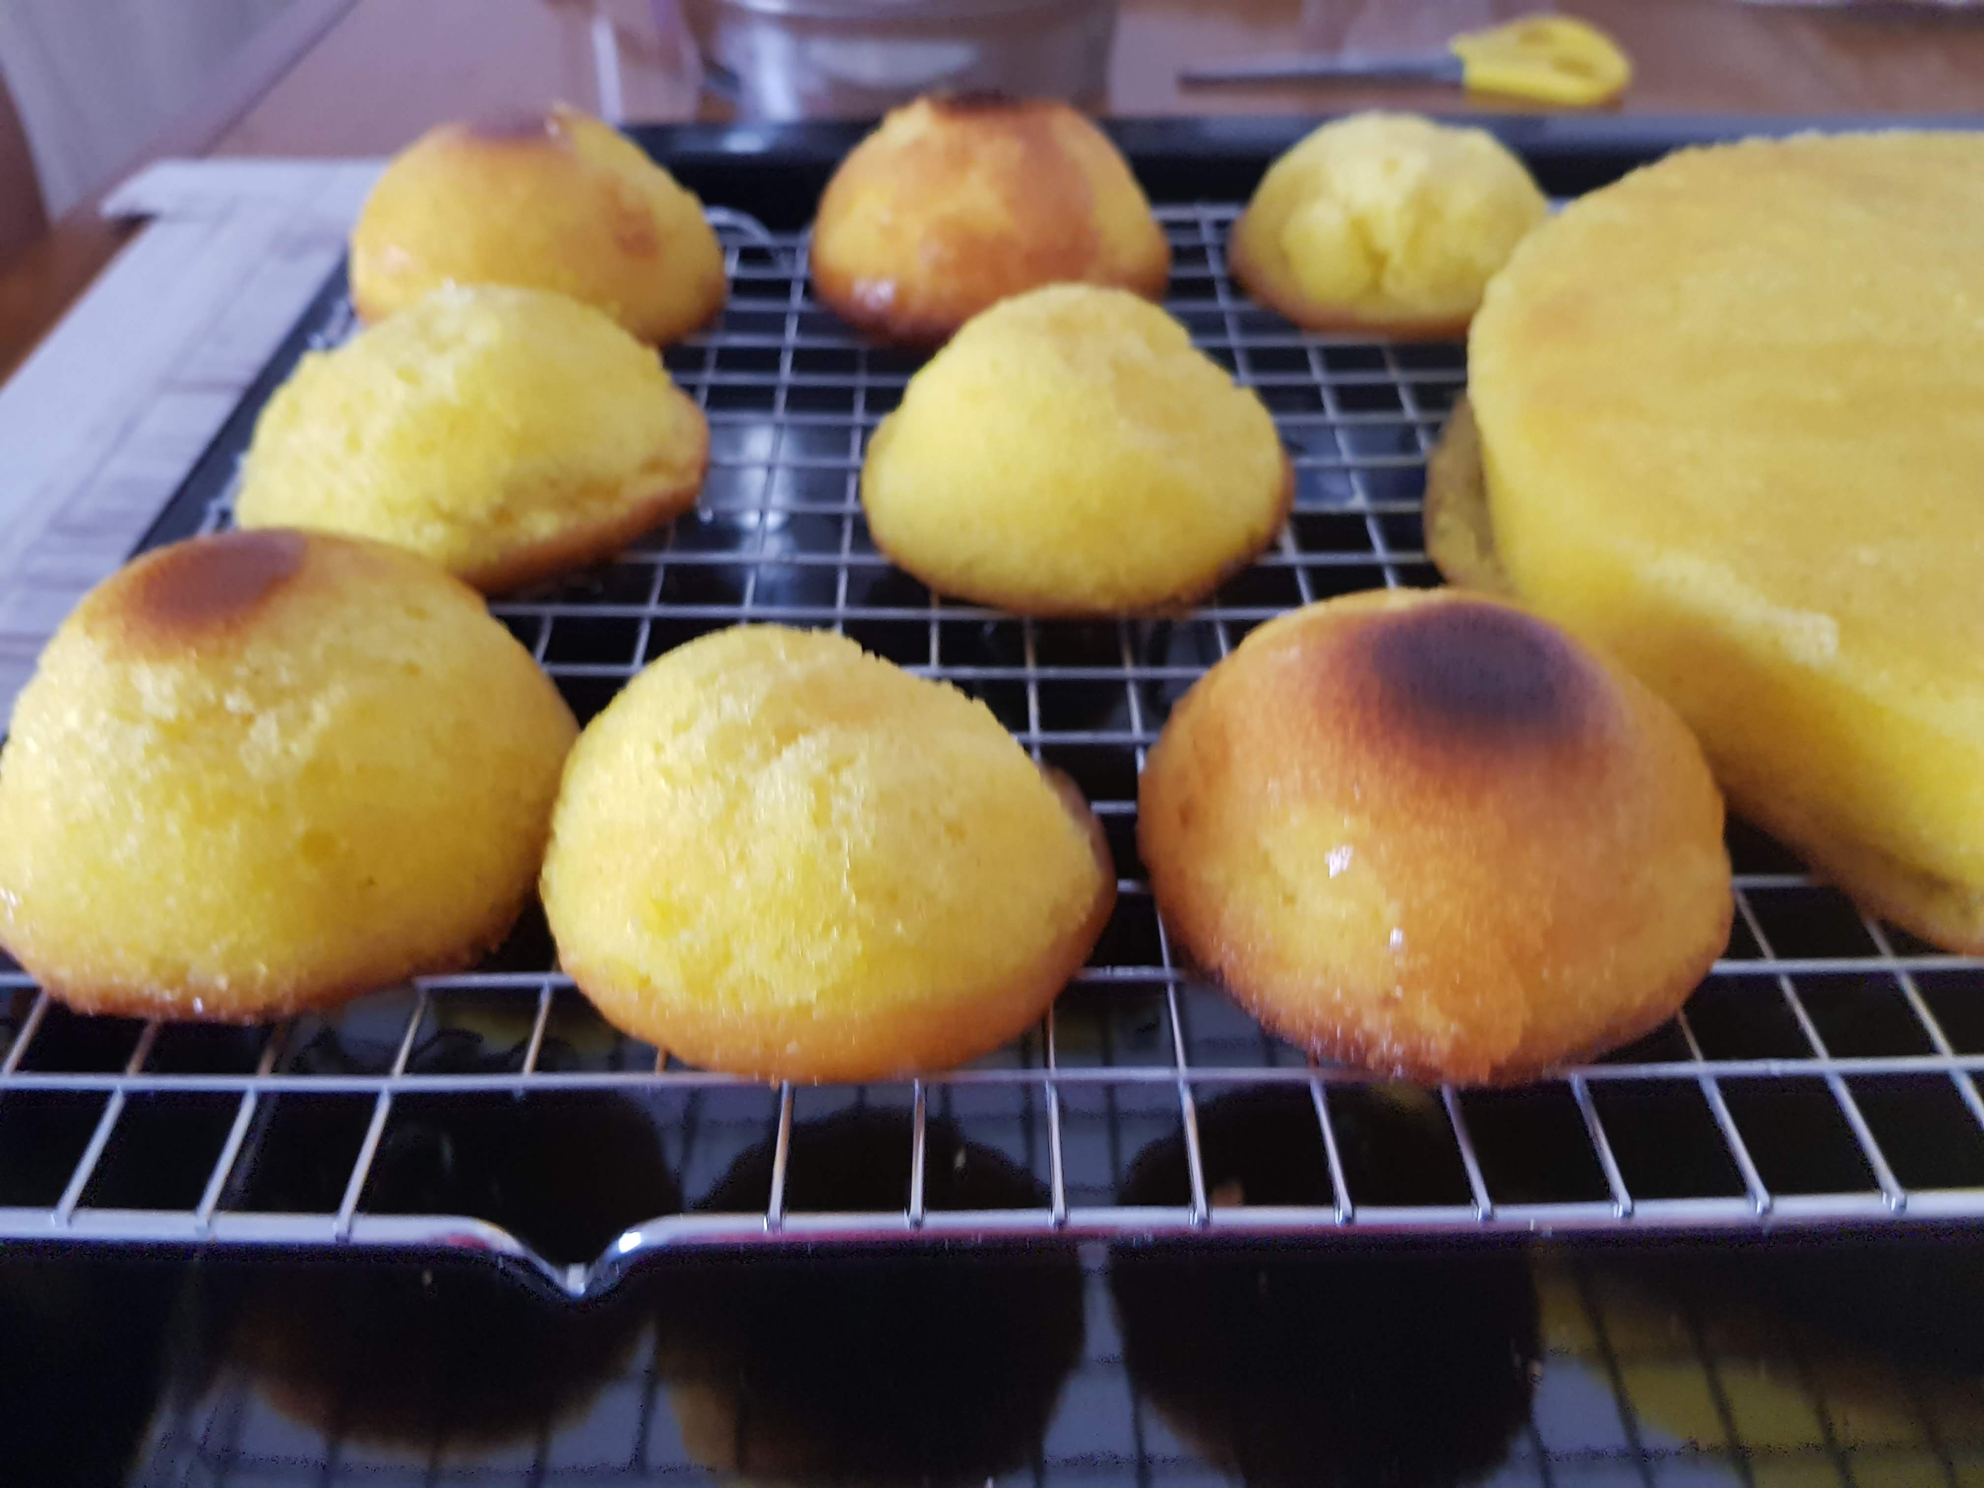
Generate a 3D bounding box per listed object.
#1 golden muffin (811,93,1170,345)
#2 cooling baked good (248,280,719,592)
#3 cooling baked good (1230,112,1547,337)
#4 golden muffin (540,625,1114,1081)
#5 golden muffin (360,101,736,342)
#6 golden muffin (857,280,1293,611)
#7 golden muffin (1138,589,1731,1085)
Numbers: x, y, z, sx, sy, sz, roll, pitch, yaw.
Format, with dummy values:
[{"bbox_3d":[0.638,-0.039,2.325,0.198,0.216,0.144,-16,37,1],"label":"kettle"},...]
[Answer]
[{"bbox_3d":[-0.001,-0.117,0.318,0.077,0.036,0.076,0,43,-1],"label":"golden muffin"},{"bbox_3d":[-0.090,-0.059,0.256,0.078,0.034,0.075,0,43,-1],"label":"cooling baked good"},{"bbox_3d":[0.087,-0.116,0.319,0.068,0.033,0.068,0,43,-1],"label":"cooling baked good"},{"bbox_3d":[-0.021,0.006,0.185,0.073,0.034,0.067,0,43,-1],"label":"golden muffin"},{"bbox_3d":[-0.098,-0.116,0.317,0.078,0.034,0.076,0,43,-1],"label":"golden muffin"},{"bbox_3d":[0.014,-0.056,0.249,0.074,0.038,0.073,0,43,-1],"label":"golden muffin"},{"bbox_3d":[0.056,0.003,0.186,0.074,0.037,0.073,0,43,-1],"label":"golden muffin"}]

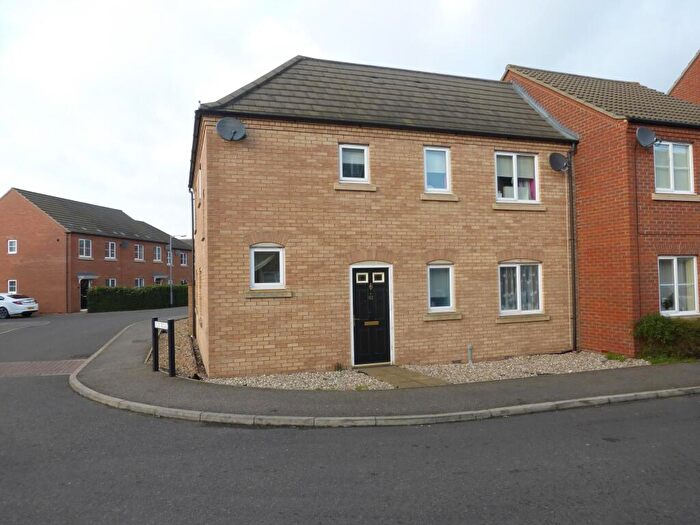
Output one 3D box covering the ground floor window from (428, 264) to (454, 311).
[{"bbox_3d":[1.959,0.564,10.496,0.635,1.017,0.080,-1,-1,-18],"label":"ground floor window"}]

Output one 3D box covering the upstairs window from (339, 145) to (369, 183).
[{"bbox_3d":[0.077,-2.011,9.947,0.637,0.791,0.080,-1,-1,-18],"label":"upstairs window"}]

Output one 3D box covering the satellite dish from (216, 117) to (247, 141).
[{"bbox_3d":[-2.166,-2.440,8.869,0.530,0.440,0.320,0,-1,-28],"label":"satellite dish"}]

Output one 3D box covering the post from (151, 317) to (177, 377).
[{"bbox_3d":[-3.630,1.636,9.445,0.120,1.060,0.839,0,-2,-45],"label":"post"}]

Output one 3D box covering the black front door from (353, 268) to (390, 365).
[{"bbox_3d":[0.448,1.106,9.985,0.828,1.984,0.070,-1,-1,-18],"label":"black front door"}]

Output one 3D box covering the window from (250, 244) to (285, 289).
[{"bbox_3d":[-1.580,0.108,9.338,0.659,0.810,0.080,-1,-1,-18],"label":"window"}]

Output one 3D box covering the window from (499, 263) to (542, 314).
[{"bbox_3d":[3.916,0.621,11.142,1.160,1.149,0.080,-1,-1,-18],"label":"window"}]

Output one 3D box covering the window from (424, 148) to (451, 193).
[{"bbox_3d":[1.897,-1.992,10.548,0.630,0.978,0.080,-1,-1,-18],"label":"window"}]

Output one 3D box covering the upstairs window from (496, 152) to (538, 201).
[{"bbox_3d":[3.865,-1.928,11.197,1.160,1.131,0.080,-1,-1,-18],"label":"upstairs window"}]

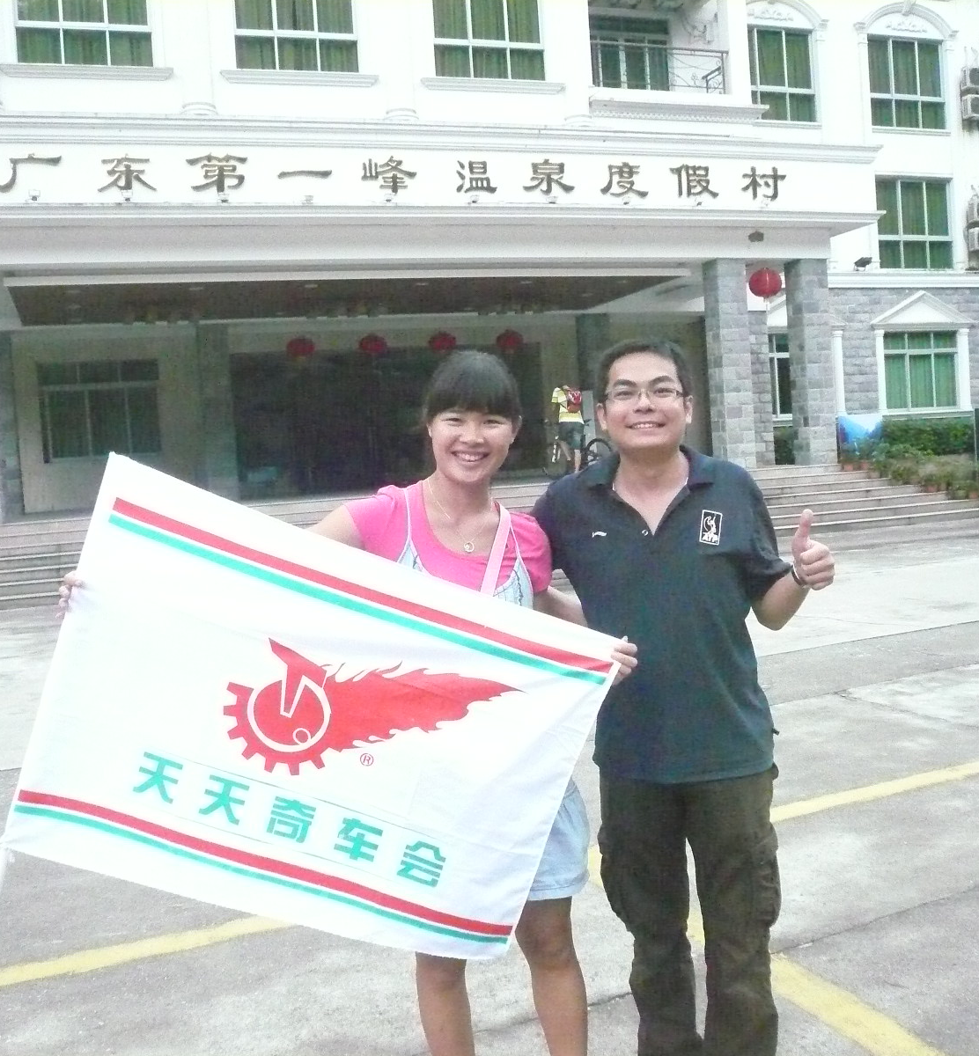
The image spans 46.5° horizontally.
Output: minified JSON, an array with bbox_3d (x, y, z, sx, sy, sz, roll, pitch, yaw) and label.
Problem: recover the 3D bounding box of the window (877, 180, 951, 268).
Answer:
[{"bbox_3d":[10.107,-7.251,27.065,2.203,2.215,0.150,-5,4,-19],"label":"window"}]

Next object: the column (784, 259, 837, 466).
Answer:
[{"bbox_3d":[5.470,-2.786,19.355,0.541,3.500,0.448,-5,4,-19],"label":"column"}]

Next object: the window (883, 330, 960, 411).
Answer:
[{"bbox_3d":[10.834,-3.940,28.558,2.227,1.934,0.150,-5,3,-19],"label":"window"}]

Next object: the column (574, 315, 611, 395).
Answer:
[{"bbox_3d":[2.215,-2.887,24.134,0.541,3.500,0.448,-5,4,-19],"label":"column"}]

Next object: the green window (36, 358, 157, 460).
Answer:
[{"bbox_3d":[-7.568,-2.303,22.206,2.207,1.919,0.150,-5,3,-19],"label":"green window"}]

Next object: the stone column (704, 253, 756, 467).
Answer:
[{"bbox_3d":[4.227,-2.864,20.090,0.569,3.624,0.530,-5,3,-19],"label":"stone column"}]

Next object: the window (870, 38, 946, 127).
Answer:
[{"bbox_3d":[10.320,-10.960,28.152,2.186,2.175,0.150,-5,3,-19],"label":"window"}]

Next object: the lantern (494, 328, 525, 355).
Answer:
[{"bbox_3d":[0.437,-3.941,24.044,0.580,0.480,0.580,-4,3,0],"label":"lantern"}]

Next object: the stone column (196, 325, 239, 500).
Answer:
[{"bbox_3d":[-5.388,-2.251,22.602,0.566,3.434,0.550,-5,3,-19],"label":"stone column"}]

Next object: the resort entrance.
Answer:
[{"bbox_3d":[-1.957,-2.318,24.100,6.737,2.957,0.300,-5,3,-19],"label":"resort entrance"}]

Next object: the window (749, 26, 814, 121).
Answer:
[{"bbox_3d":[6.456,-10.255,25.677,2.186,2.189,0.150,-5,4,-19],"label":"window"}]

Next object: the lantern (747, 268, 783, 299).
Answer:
[{"bbox_3d":[4.600,-4.077,19.014,0.551,0.514,0.551,-5,4,-19],"label":"lantern"}]

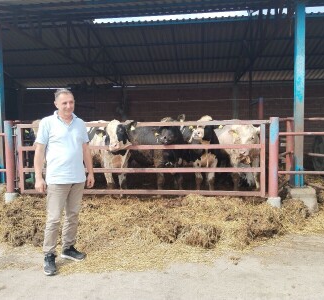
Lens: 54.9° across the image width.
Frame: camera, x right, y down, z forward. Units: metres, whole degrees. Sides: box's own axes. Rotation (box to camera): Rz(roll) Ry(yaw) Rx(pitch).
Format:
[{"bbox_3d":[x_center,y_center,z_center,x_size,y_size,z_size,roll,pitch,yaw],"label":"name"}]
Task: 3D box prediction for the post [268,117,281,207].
[{"bbox_3d":[1.785,0.236,4.950,0.215,1.510,0.215,0,3,7],"label":"post"}]

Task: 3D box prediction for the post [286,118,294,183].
[{"bbox_3d":[2.521,0.088,6.120,0.165,1.334,0.165,0,3,7],"label":"post"}]

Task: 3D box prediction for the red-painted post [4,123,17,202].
[{"bbox_3d":[-2.667,0.247,5.500,0.220,1.516,0.220,0,3,7],"label":"red-painted post"}]

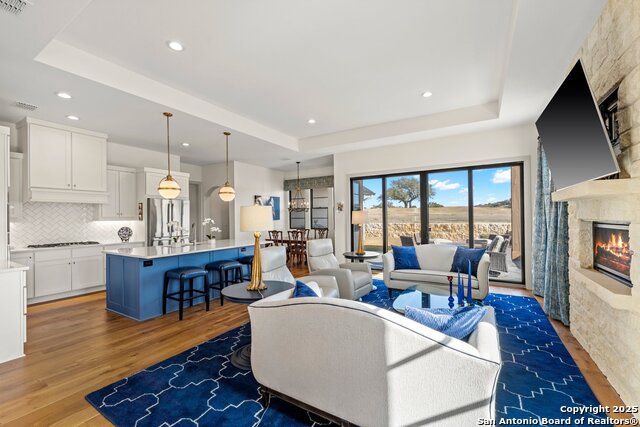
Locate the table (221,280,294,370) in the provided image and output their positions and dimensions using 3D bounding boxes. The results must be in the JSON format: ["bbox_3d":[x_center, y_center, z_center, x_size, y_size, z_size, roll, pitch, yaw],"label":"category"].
[{"bbox_3d":[-0.607,1.089,2.659,0.690,0.686,0.690,-1,-1,0],"label":"table"}]

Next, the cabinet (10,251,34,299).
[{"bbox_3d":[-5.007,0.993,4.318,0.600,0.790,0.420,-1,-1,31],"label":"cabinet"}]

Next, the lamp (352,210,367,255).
[{"bbox_3d":[0.773,0.357,5.088,0.310,0.849,0.310,-1,-1,31],"label":"lamp"}]

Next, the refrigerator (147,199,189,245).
[{"bbox_3d":[-3.726,0.608,6.308,0.820,1.810,0.915,-1,-1,31],"label":"refrigerator"}]

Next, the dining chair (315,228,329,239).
[{"bbox_3d":[-0.055,0.996,8.445,0.530,1.000,0.560,-1,-1,31],"label":"dining chair"}]

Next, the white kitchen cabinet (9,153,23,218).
[{"bbox_3d":[-5.176,-0.430,4.343,0.350,1.120,0.400,-1,-1,31],"label":"white kitchen cabinet"}]

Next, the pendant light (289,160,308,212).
[{"bbox_3d":[-0.661,-0.801,8.158,0.640,1.520,0.640,-1,-1,0],"label":"pendant light"}]

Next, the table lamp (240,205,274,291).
[{"bbox_3d":[-0.616,0.332,2.667,0.330,0.838,0.330,-1,-1,0],"label":"table lamp"}]

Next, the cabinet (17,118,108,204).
[{"bbox_3d":[-4.708,-0.846,4.937,0.600,1.360,1.080,-1,-1,31],"label":"cabinet"}]

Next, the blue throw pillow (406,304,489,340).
[{"bbox_3d":[0.766,0.764,1.683,0.460,0.440,0.160,-1,29,8],"label":"blue throw pillow"}]

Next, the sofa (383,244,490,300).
[{"bbox_3d":[1.897,0.974,4.388,1.520,0.870,0.860,-1,-1,31],"label":"sofa"}]

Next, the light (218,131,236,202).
[{"bbox_3d":[-1.791,-0.886,5.165,0.310,1.333,0.310,-1,-1,31],"label":"light"}]

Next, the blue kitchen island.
[{"bbox_3d":[-2.094,1.008,4.716,1.440,0.910,2.400,-1,-1,31],"label":"blue kitchen island"}]

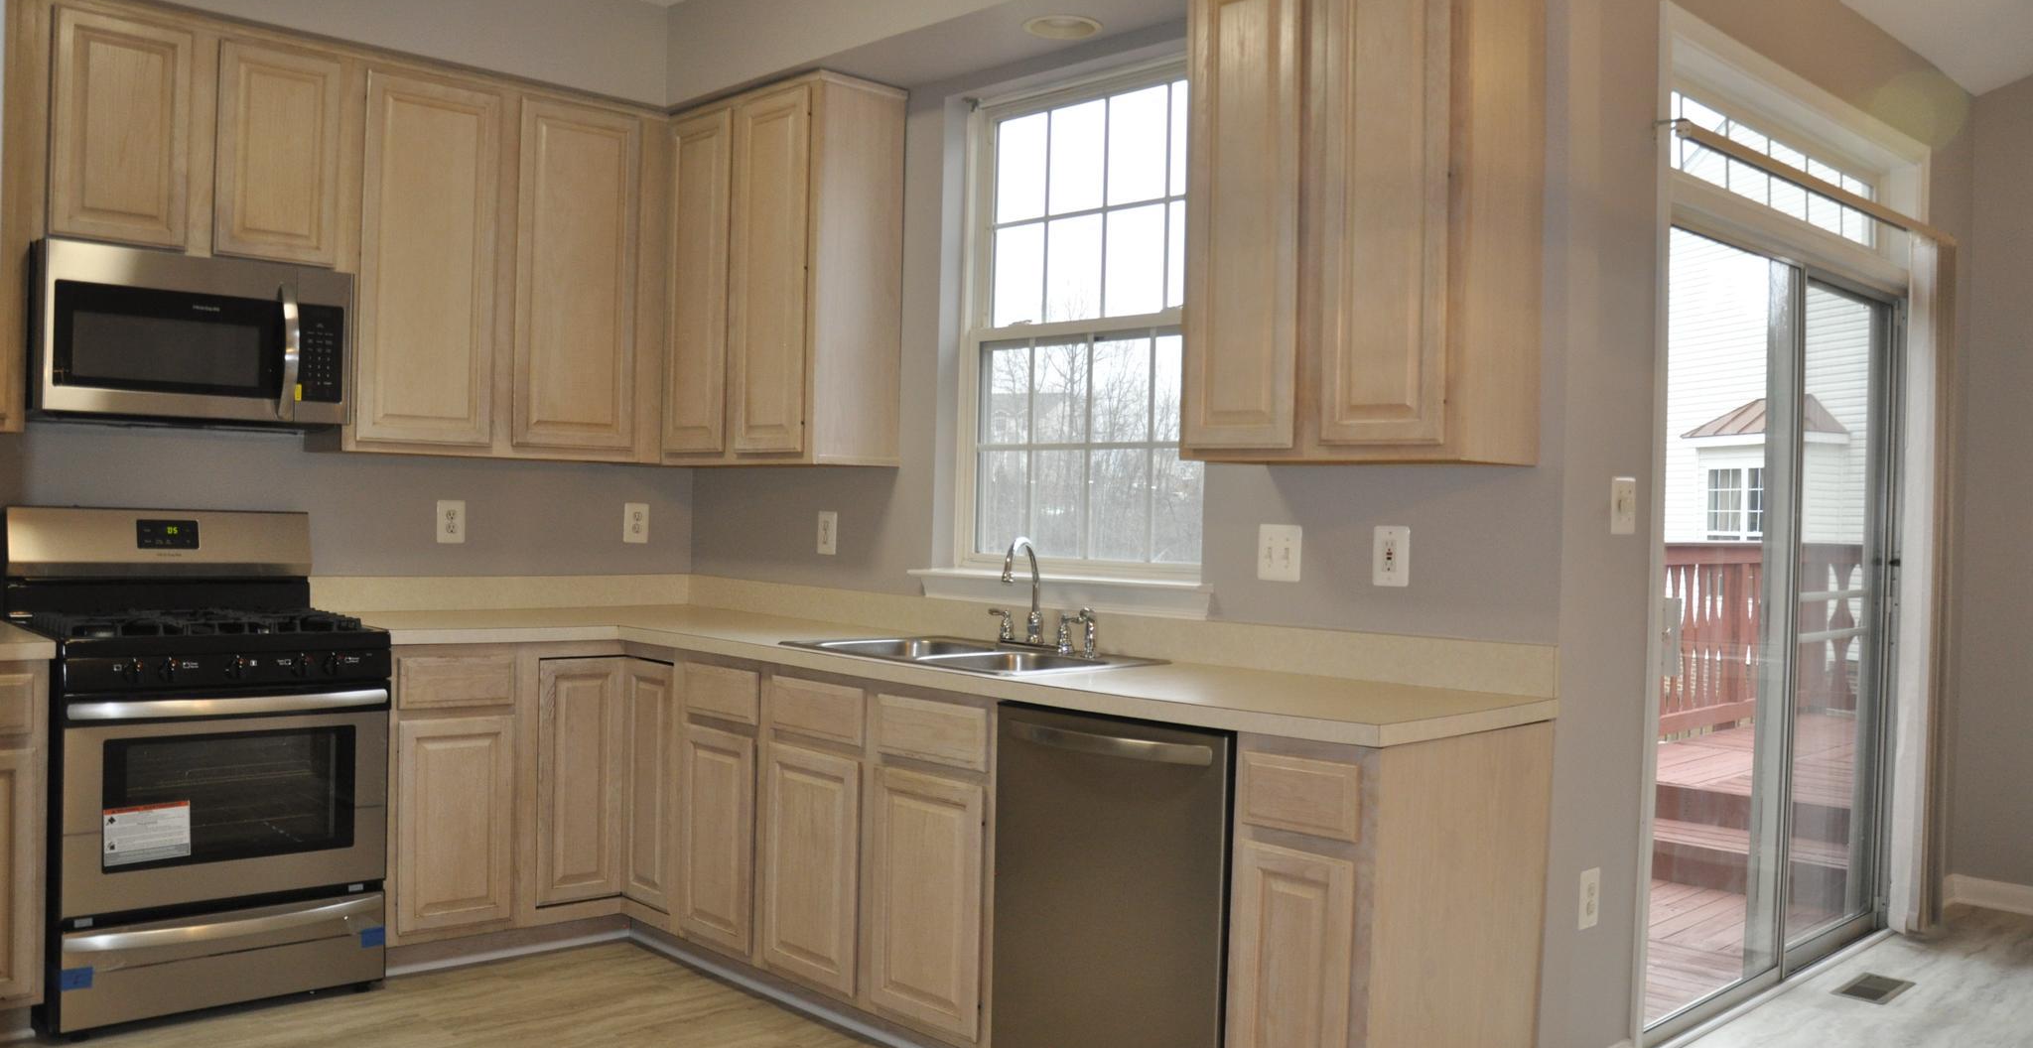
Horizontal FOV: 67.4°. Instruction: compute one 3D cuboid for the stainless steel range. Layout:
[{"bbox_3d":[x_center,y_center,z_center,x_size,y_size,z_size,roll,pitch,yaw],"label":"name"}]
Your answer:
[{"bbox_3d":[-2.005,0.570,3.712,0.680,1.203,0.751,2,1,45],"label":"stainless steel range"}]

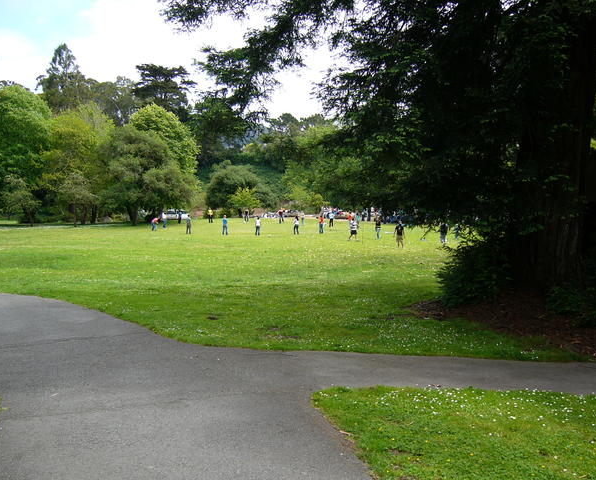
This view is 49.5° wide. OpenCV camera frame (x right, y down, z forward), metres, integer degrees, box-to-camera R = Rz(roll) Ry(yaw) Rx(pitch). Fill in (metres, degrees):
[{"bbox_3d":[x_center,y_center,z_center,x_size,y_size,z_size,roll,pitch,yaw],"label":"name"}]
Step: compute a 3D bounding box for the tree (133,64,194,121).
[{"bbox_3d":[-23.279,-17.395,112.000,11.080,25.960,11.080,0,3,0],"label":"tree"}]

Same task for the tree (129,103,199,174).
[{"bbox_3d":[-18.971,-10.607,88.000,10.610,16.180,10.610,0,3,0],"label":"tree"}]

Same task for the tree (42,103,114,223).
[{"bbox_3d":[-27.815,-9.757,82.000,9.630,15.330,9.630,0,3,0],"label":"tree"}]

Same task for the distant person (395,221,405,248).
[{"bbox_3d":[6.412,-0.322,40.800,0.660,1.750,0.420,0,3,-6],"label":"distant person"}]

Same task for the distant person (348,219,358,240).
[{"bbox_3d":[4.096,-0.741,47.500,0.600,1.680,0.620,-3,5,-45],"label":"distant person"}]

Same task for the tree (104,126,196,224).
[{"bbox_3d":[-17.908,-7.764,77.000,11.300,11.960,11.300,0,3,0],"label":"tree"}]

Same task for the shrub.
[{"bbox_3d":[3.600,0.663,13.200,1.500,1.400,1.450,0,3,0],"label":"shrub"}]

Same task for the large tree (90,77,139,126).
[{"bbox_3d":[-35.447,-18.351,125.000,11.200,26.460,11.200,0,3,0],"label":"large tree"}]

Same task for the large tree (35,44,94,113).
[{"bbox_3d":[-42.579,-20.241,118.000,10.940,30.820,10.940,0,3,0],"label":"large tree"}]

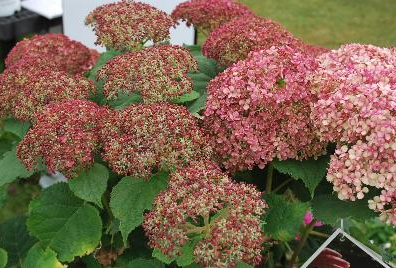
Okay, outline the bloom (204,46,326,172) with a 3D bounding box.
[{"bbox_3d":[0.088,-0.032,0.780,0.158,0.130,0.150,0,30,0],"label":"bloom"}]

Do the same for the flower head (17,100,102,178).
[{"bbox_3d":[-0.187,0.007,0.810,0.122,0.090,0.125,-8,27,0],"label":"flower head"}]

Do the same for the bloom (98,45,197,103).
[{"bbox_3d":[-0.076,-0.091,0.900,0.150,0.080,0.140,0,23,0],"label":"bloom"}]

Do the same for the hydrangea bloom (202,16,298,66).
[{"bbox_3d":[0.087,-0.146,0.960,0.155,0.085,0.150,0,21,0],"label":"hydrangea bloom"}]

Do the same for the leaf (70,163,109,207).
[{"bbox_3d":[-0.147,0.066,0.800,0.056,0.020,0.080,-17,56,-19],"label":"leaf"}]

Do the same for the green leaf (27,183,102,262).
[{"bbox_3d":[-0.179,0.118,0.800,0.102,0.025,0.105,31,59,21],"label":"green leaf"}]

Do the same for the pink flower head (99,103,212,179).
[{"bbox_3d":[-0.057,0.009,0.800,0.148,0.090,0.140,0,27,0],"label":"pink flower head"}]

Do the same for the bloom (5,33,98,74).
[{"bbox_3d":[-0.244,-0.131,1.000,0.155,0.085,0.150,0,21,0],"label":"bloom"}]

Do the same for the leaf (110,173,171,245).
[{"bbox_3d":[-0.075,0.095,0.780,0.080,0.025,0.115,20,60,27],"label":"leaf"}]

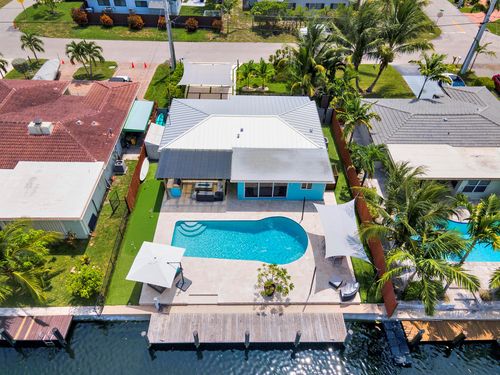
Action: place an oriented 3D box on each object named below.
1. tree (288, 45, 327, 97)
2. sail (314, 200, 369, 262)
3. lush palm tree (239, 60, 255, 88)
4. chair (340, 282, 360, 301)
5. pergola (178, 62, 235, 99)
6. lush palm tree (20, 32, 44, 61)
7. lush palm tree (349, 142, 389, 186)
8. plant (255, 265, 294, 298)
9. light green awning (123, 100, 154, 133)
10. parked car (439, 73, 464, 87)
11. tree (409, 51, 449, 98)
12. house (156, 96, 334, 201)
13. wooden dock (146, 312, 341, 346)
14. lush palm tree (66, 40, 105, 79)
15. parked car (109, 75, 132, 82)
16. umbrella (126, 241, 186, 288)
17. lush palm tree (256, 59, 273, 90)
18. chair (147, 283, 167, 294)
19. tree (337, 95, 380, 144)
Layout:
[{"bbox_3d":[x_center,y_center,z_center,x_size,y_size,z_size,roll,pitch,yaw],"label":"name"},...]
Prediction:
[{"bbox_3d":[7.064,-13.821,41.315,4.400,5.800,4.400,0,44,0],"label":"tree"},{"bbox_3d":[6.550,2.791,24.597,3.500,1.150,6.100,0,46,0],"label":"sail"},{"bbox_3d":[-0.281,-13.900,43.000,1.900,3.500,1.900,0,44,0],"label":"lush palm tree"},{"bbox_3d":[6.740,6.994,23.467,1.500,0.720,1.000,-30,52,-26],"label":"chair"},{"bbox_3d":[-4.900,-12.223,40.921,6.000,2.750,5.400,0,46,0],"label":"pergola"},{"bbox_3d":[-29.960,-19.189,48.061,3.100,4.000,3.100,0,44,0],"label":"lush palm tree"},{"bbox_3d":[10.094,-1.533,29.881,3.300,4.300,3.300,0,44,0],"label":"lush palm tree"},{"bbox_3d":[1.650,6.199,22.930,2.350,2.600,2.250,0,46,0],"label":"plant"},{"bbox_3d":[-10.830,-7.040,34.190,2.100,0.400,5.000,0,46,0],"label":"light green awning"},{"bbox_3d":[24.600,-12.580,42.127,1.880,1.550,4.600,-10,46,-10],"label":"parked car"},{"bbox_3d":[18.781,-10.907,37.494,3.900,6.900,3.900,0,44,0],"label":"tree"},{"bbox_3d":[-0.500,-4.279,32.455,14.400,3.700,12.400,0,46,0],"label":"house"},{"bbox_3d":[-0.150,9.307,22.773,12.500,0.500,1.950,0,44,0],"label":"wooden dock"},{"bbox_3d":[-20.200,-15.435,42.788,4.300,4.600,3.600,0,46,0],"label":"lush palm tree"},{"bbox_3d":[-16.800,-12.831,43.332,4.500,1.550,1.850,0,44,0],"label":"parked car"},{"bbox_3d":[-6.080,5.722,23.597,3.100,2.750,3.000,9,45,9],"label":"umbrella"},{"bbox_3d":[1.850,-13.409,41.569,2.000,3.500,2.000,0,46,0],"label":"lush palm tree"},{"bbox_3d":[-5.980,6.273,24.218,1.250,0.650,2.000,25,51,23],"label":"chair"},{"bbox_3d":[10.326,-6.191,33.979,4.000,5.200,4.000,0,44,0],"label":"tree"}]

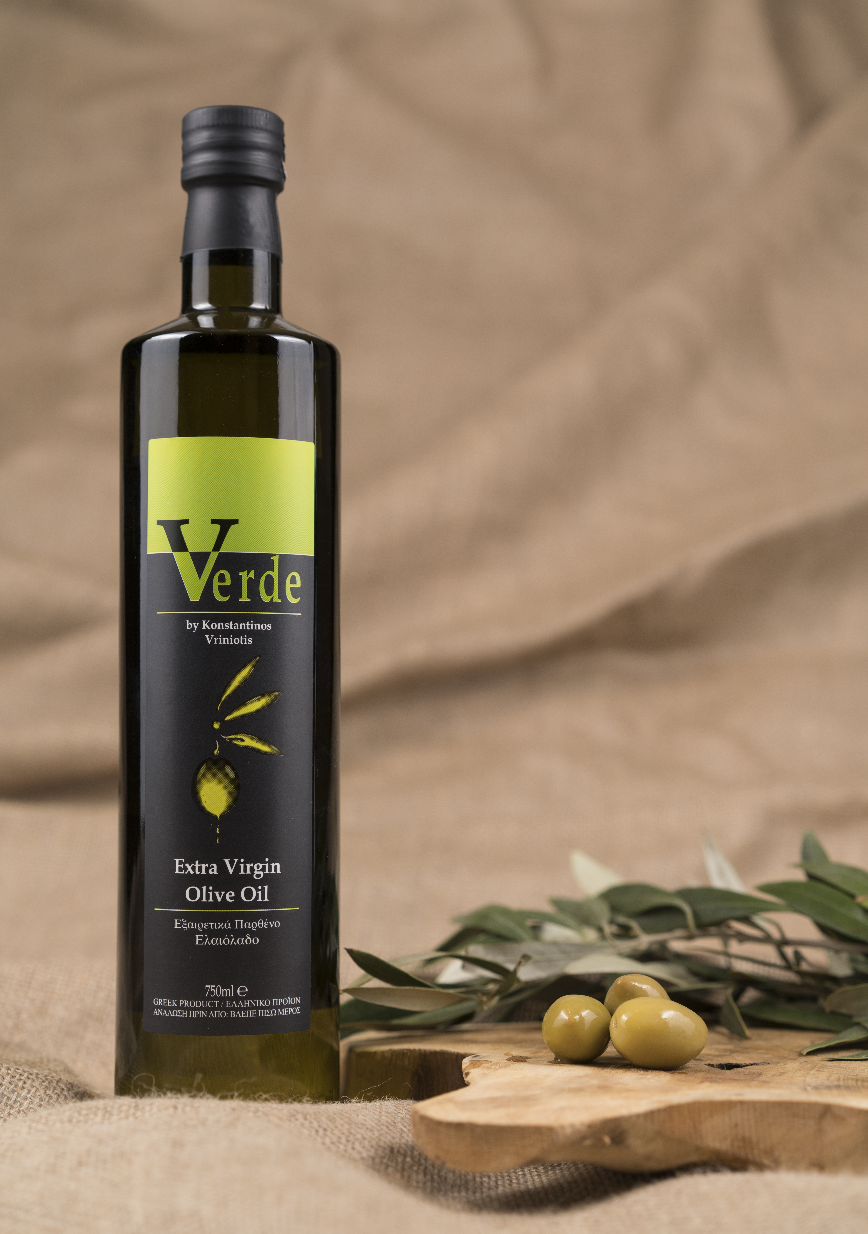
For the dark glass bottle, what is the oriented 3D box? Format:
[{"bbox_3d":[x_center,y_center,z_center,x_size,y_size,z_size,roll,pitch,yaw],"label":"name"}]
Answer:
[{"bbox_3d":[-0.066,-0.004,0.644,0.071,0.318,0.071,0,-3,-6],"label":"dark glass bottle"}]

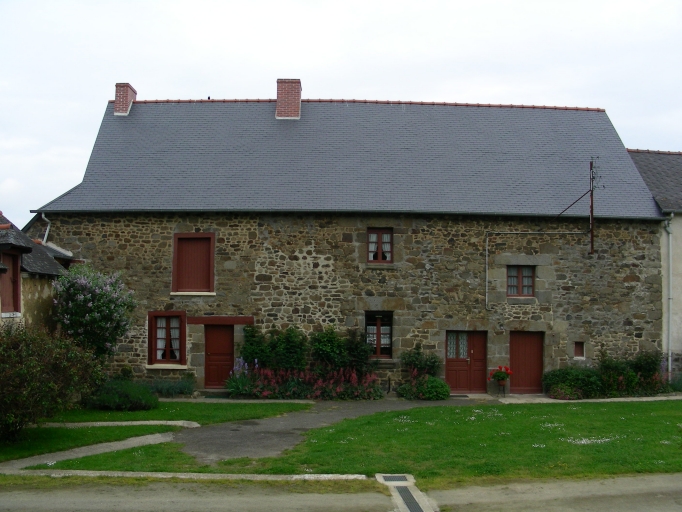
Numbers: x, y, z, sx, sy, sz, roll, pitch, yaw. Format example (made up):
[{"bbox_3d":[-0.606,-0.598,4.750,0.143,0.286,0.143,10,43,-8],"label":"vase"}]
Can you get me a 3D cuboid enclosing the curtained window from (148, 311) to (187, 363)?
[{"bbox_3d":[-5.254,2.479,22.762,1.147,1.613,0.180,1,-3,-1],"label":"curtained window"}]

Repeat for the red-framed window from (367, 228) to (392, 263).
[{"bbox_3d":[1.250,-0.326,23.846,0.844,1.099,0.120,1,-3,-1],"label":"red-framed window"}]

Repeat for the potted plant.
[{"bbox_3d":[4.747,3.573,22.254,0.700,0.546,0.580,1,-3,-1],"label":"potted plant"}]

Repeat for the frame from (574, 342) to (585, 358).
[{"bbox_3d":[7.306,2.898,22.993,0.308,0.488,0.100,1,-3,-1],"label":"frame"}]

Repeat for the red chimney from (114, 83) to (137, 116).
[{"bbox_3d":[-7.854,-5.562,27.314,0.490,1.180,1.050,1,-3,-1],"label":"red chimney"}]

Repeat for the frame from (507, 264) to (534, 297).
[{"bbox_3d":[5.533,0.787,23.094,0.895,0.983,0.140,1,-3,-1],"label":"frame"}]

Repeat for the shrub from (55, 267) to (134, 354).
[{"bbox_3d":[-6.873,2.142,20.965,2.285,3.792,2.200,1,-3,-1],"label":"shrub"}]

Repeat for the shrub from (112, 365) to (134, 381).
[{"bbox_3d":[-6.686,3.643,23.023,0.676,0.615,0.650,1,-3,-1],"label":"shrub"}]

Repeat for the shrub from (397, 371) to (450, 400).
[{"bbox_3d":[2.443,3.831,22.109,1.582,0.835,1.100,1,-3,-1],"label":"shrub"}]

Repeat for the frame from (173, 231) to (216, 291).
[{"bbox_3d":[-4.645,0.221,23.638,1.348,1.894,0.160,1,-3,-1],"label":"frame"}]

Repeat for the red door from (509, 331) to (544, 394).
[{"bbox_3d":[5.900,3.380,23.770,1.117,2.000,0.120,1,-3,-1],"label":"red door"}]

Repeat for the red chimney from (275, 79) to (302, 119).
[{"bbox_3d":[-1.817,-5.399,26.417,0.821,1.370,1.100,1,-3,-1],"label":"red chimney"}]

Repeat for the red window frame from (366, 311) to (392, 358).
[{"bbox_3d":[1.220,2.503,23.729,0.855,1.521,0.130,1,-3,-1],"label":"red window frame"}]

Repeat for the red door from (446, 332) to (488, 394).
[{"bbox_3d":[3.978,3.360,23.736,1.331,1.997,0.120,1,-3,-1],"label":"red door"}]

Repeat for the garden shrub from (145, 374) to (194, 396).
[{"bbox_3d":[-5.252,3.965,22.932,1.531,0.674,0.750,1,-3,-1],"label":"garden shrub"}]

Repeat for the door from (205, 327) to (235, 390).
[{"bbox_3d":[-3.702,3.072,22.864,0.912,1.954,0.100,1,-3,-1],"label":"door"}]

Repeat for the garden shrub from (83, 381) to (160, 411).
[{"bbox_3d":[-6.064,3.847,20.690,2.036,0.781,1.500,1,-3,-1],"label":"garden shrub"}]

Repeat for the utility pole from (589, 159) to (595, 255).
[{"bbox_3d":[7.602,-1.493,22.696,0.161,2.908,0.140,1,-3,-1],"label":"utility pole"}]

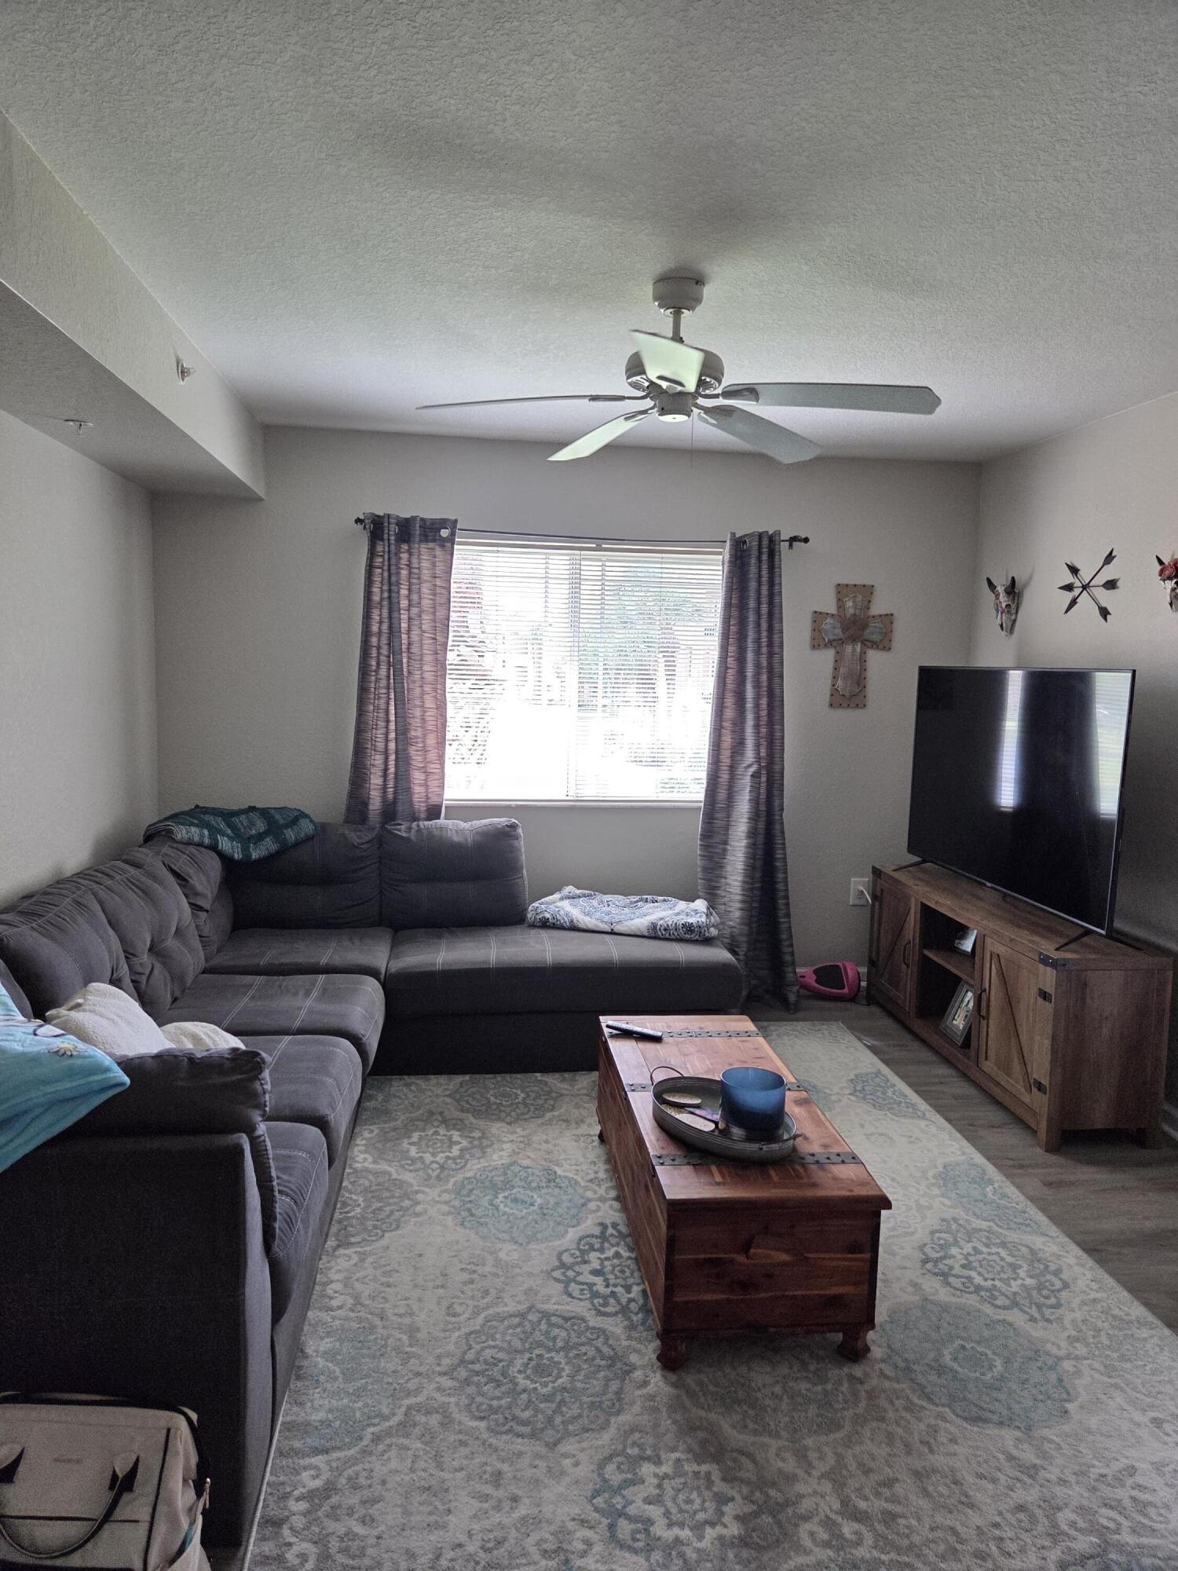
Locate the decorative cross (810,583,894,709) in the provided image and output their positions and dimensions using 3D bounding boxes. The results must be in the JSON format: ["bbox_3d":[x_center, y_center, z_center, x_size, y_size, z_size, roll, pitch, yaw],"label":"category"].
[{"bbox_3d":[1.210,-0.636,4.782,0.375,0.565,0.035,1,7,-7],"label":"decorative cross"}]

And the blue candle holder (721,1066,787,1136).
[{"bbox_3d":[0.404,0.775,2.557,0.162,0.122,0.162,1,7,-7],"label":"blue candle holder"}]

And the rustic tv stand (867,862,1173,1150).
[{"bbox_3d":[1.559,0.770,4.024,0.395,0.634,1.450,1,7,-7],"label":"rustic tv stand"}]

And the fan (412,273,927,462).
[{"bbox_3d":[0.203,-1.087,2.630,1.270,0.350,1.250,1,7,-7],"label":"fan"}]

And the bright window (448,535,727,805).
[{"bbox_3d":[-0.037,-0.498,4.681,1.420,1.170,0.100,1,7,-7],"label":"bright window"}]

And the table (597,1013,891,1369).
[{"bbox_3d":[0.337,1.006,2.821,0.489,0.385,1.168,1,7,-7],"label":"table"}]

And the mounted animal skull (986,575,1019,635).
[{"bbox_3d":[1.779,-0.772,4.469,0.110,0.250,0.180,1,7,-7],"label":"mounted animal skull"}]

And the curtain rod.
[{"bbox_3d":[-0.004,-1.088,4.517,2.000,0.060,0.090,1,7,-7],"label":"curtain rod"}]

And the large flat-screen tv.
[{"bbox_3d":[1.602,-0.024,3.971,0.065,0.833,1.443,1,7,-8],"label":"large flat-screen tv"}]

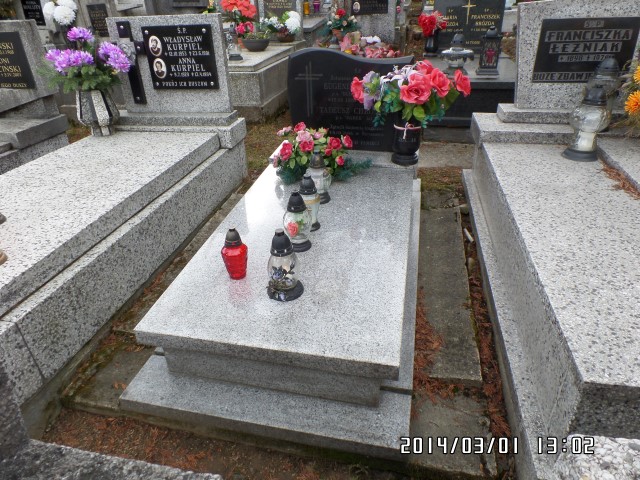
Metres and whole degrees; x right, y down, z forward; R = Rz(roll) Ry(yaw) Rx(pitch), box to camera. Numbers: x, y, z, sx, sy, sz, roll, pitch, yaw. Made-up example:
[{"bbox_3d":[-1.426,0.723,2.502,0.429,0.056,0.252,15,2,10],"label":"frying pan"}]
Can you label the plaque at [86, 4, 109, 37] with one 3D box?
[{"bbox_3d":[-2.939,-2.942,5.690,0.280,0.430,0.080,5,33,11],"label":"plaque"}]

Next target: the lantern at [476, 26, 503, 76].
[{"bbox_3d":[1.589,-1.747,3.993,0.200,0.390,0.200,5,33,11],"label":"lantern"}]

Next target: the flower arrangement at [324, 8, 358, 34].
[{"bbox_3d":[0.254,-2.582,5.023,0.400,0.280,0.340,5,33,11],"label":"flower arrangement"}]

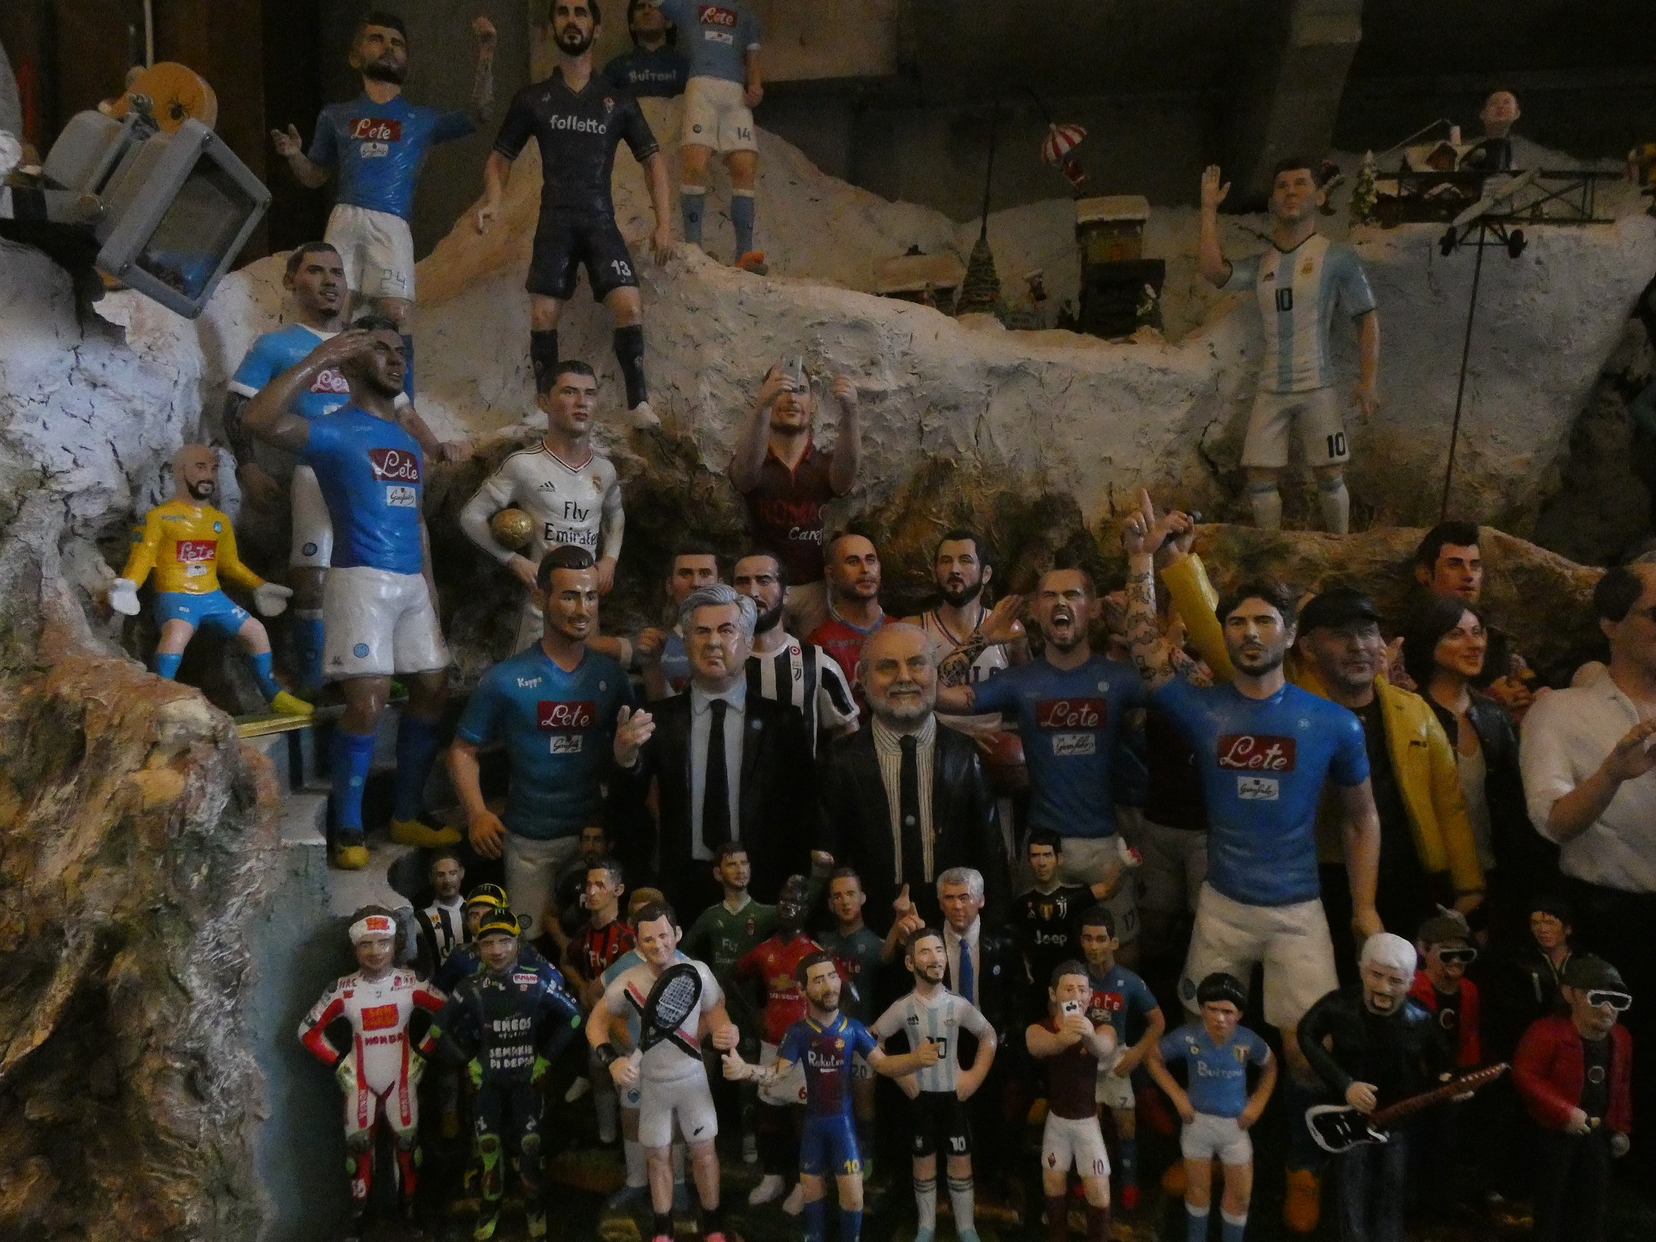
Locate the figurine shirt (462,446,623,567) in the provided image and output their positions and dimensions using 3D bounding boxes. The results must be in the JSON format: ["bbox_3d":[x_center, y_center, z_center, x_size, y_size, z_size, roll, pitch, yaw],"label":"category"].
[{"bbox_3d":[-0.237,-0.088,1.000,0.122,0.123,0.078,-2,5,-32],"label":"figurine shirt"}]

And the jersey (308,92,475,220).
[{"bbox_3d":[-0.404,-0.427,1.100,0.148,0.120,0.070,-1,4,-15],"label":"jersey"}]

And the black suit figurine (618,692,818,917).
[{"bbox_3d":[-0.068,0.125,0.755,0.122,0.162,0.075,0,4,5],"label":"black suit figurine"}]

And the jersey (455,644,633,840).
[{"bbox_3d":[-0.196,0.084,0.830,0.114,0.133,0.070,-2,4,-27],"label":"jersey"}]

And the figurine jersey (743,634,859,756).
[{"bbox_3d":[-0.036,0.075,0.900,0.118,0.130,0.065,0,4,0],"label":"figurine jersey"}]

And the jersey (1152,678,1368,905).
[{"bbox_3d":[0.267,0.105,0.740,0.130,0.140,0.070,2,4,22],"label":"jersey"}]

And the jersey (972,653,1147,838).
[{"bbox_3d":[0.166,0.089,0.850,0.123,0.132,0.068,1,4,12],"label":"jersey"}]

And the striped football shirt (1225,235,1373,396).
[{"bbox_3d":[0.417,-0.274,1.060,0.123,0.141,0.070,3,5,33],"label":"striped football shirt"}]

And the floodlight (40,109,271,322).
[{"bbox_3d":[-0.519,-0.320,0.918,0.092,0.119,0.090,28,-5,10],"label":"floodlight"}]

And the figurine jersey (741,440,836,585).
[{"bbox_3d":[-0.035,-0.099,1.090,0.092,0.132,0.078,-1,4,-14],"label":"figurine jersey"}]

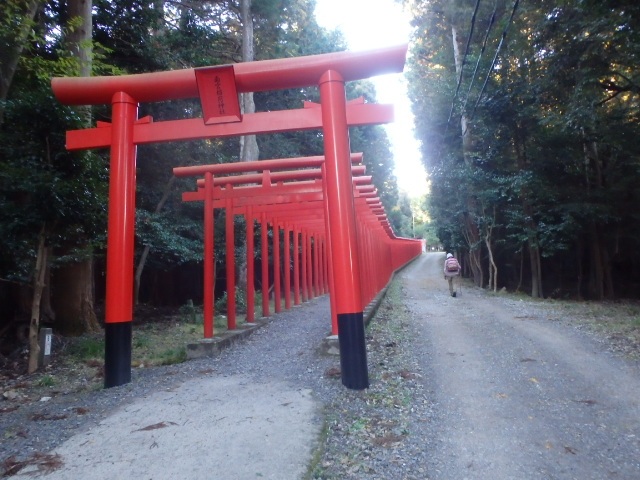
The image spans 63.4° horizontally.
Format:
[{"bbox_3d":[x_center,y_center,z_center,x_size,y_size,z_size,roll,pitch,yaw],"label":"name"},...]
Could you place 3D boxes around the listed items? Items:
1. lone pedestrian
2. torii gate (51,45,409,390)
[{"bbox_3d":[4.896,1.295,19.100,0.580,1.620,0.520,-4,-5,13],"label":"lone pedestrian"},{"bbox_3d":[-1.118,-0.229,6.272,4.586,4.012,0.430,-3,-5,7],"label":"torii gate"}]

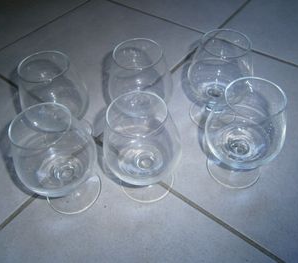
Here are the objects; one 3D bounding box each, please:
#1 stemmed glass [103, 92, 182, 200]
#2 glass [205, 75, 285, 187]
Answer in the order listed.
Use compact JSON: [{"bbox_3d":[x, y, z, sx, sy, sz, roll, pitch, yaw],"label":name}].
[{"bbox_3d":[-0.008,0.021,0.296,0.085,0.122,0.085,-2,50,2],"label":"stemmed glass"},{"bbox_3d":[0.106,0.005,0.302,0.085,0.122,0.085,-2,50,2],"label":"glass"}]

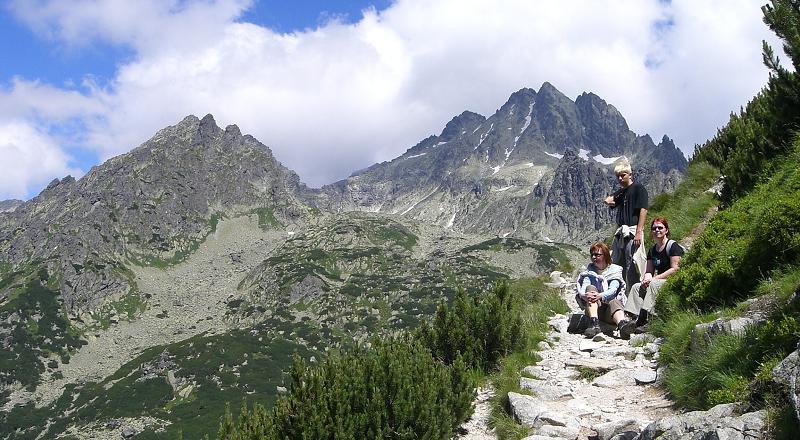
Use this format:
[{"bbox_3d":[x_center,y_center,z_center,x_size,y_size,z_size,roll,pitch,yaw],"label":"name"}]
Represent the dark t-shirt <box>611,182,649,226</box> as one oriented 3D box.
[{"bbox_3d":[2.540,-0.165,9.700,0.430,0.520,0.310,-2,-4,38],"label":"dark t-shirt"}]

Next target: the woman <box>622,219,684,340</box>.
[{"bbox_3d":[2.640,0.590,9.200,0.540,1.220,0.780,-2,-4,36],"label":"woman"}]

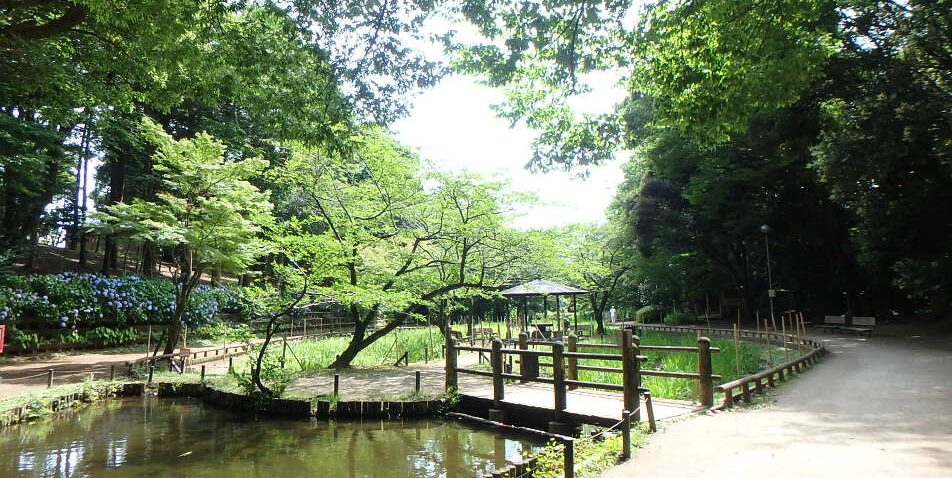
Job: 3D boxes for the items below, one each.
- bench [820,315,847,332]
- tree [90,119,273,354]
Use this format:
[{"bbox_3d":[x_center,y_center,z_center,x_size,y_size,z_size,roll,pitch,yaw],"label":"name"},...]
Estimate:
[{"bbox_3d":[16.761,4.021,27.000,0.650,0.800,1.700,1,-7,-18],"label":"bench"},{"bbox_3d":[-11.219,-0.095,22.000,6.400,8.700,6.000,1,-7,-19],"label":"tree"}]

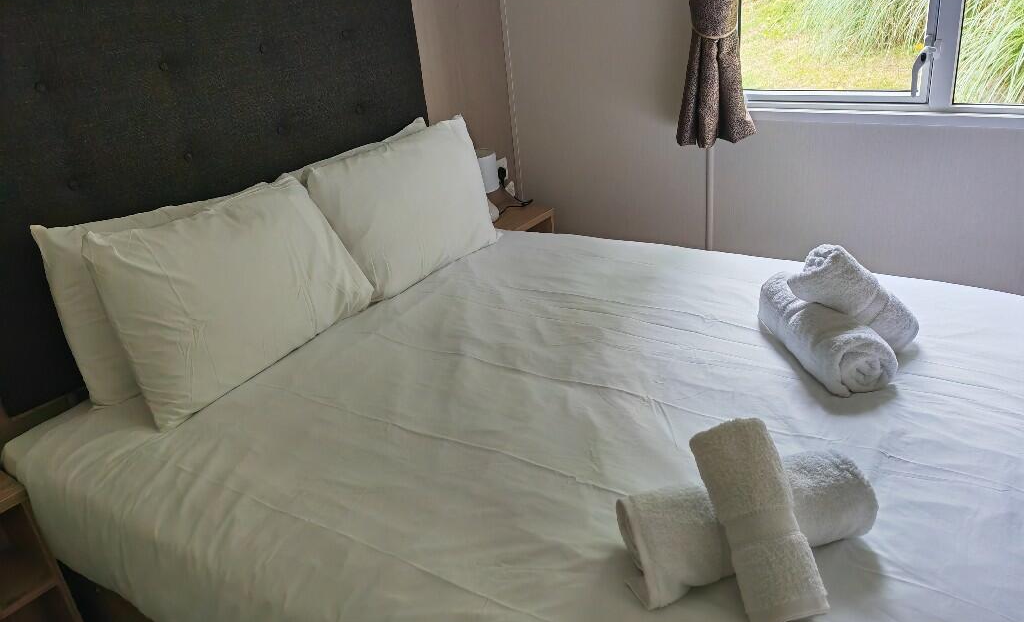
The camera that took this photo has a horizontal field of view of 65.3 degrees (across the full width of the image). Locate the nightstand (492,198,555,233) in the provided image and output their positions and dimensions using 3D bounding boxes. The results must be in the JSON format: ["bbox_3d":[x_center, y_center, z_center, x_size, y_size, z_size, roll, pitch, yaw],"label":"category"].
[{"bbox_3d":[-0.018,-0.128,3.228,0.246,0.504,0.378,13,30,36],"label":"nightstand"}]

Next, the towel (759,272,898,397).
[{"bbox_3d":[0.660,0.046,1.710,0.139,0.141,0.327,-9,24,-6],"label":"towel"}]

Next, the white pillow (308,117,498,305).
[{"bbox_3d":[-0.298,-0.325,2.476,0.163,0.422,0.634,-14,13,44],"label":"white pillow"}]

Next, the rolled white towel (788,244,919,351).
[{"bbox_3d":[0.718,-0.023,1.674,0.268,0.106,0.104,25,13,-25],"label":"rolled white towel"}]

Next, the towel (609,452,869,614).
[{"bbox_3d":[0.353,0.314,1.208,0.350,0.129,0.135,-12,25,-13],"label":"towel"}]

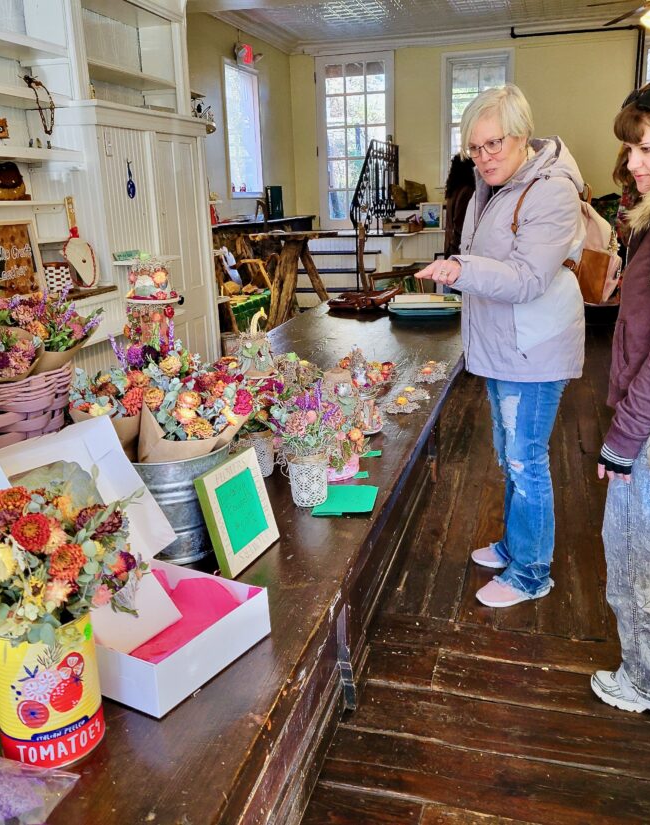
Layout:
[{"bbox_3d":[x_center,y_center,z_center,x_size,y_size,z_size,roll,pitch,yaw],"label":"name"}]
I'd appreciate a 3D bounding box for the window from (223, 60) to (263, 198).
[{"bbox_3d":[-0.828,-2.946,8.746,0.120,1.295,1.065,2,16,15],"label":"window"}]

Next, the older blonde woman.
[{"bbox_3d":[0.562,-0.204,2.687,0.470,1.615,0.500,-4,15,-8],"label":"older blonde woman"}]

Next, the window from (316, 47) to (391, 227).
[{"bbox_3d":[0.386,-3.292,10.106,0.942,2.016,0.100,2,16,15],"label":"window"}]

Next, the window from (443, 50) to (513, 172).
[{"bbox_3d":[1.771,-3.426,9.677,0.793,1.522,0.120,2,16,15],"label":"window"}]

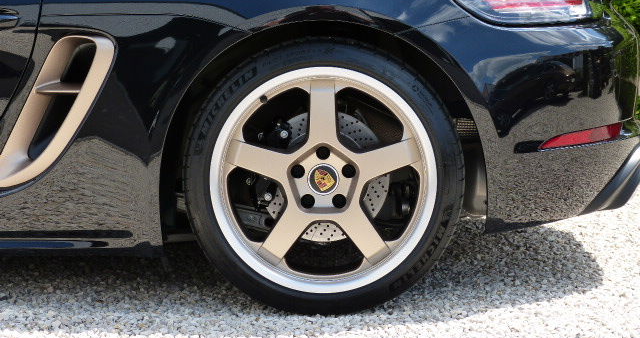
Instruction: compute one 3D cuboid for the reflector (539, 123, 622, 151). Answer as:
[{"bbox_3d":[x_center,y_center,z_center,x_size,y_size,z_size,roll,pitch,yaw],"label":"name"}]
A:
[{"bbox_3d":[0.651,-0.081,3.950,0.250,0.055,0.050,-3,6,-33],"label":"reflector"}]

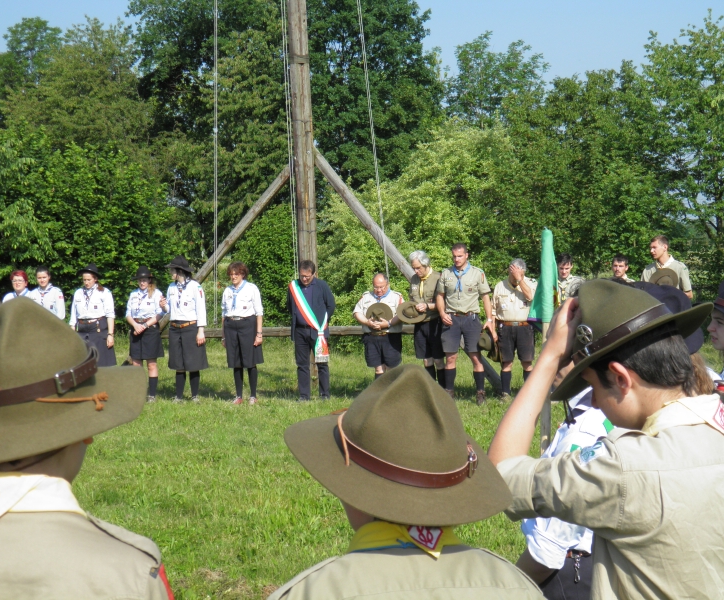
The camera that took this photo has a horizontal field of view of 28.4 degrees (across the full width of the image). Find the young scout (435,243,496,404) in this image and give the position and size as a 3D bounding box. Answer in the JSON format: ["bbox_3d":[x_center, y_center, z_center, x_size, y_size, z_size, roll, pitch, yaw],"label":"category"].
[{"bbox_3d":[1.192,0.265,16.500,0.660,1.850,0.420,1,2,19],"label":"young scout"}]

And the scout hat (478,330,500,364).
[{"bbox_3d":[1.477,0.527,16.600,0.140,0.360,0.340,-10,-3,-27],"label":"scout hat"}]

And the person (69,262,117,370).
[{"bbox_3d":[-3.182,0.390,16.950,0.530,1.640,0.380,0,2,16],"label":"person"}]

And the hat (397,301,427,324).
[{"bbox_3d":[0.573,0.151,16.600,0.340,0.360,0.140,8,-32,-3],"label":"hat"}]

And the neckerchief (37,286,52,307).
[{"bbox_3d":[-3.767,-0.030,17.000,0.200,0.250,0.180,0,1,6],"label":"neckerchief"}]

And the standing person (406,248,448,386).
[{"bbox_3d":[0.747,0.276,16.850,0.520,1.740,0.480,1,2,30],"label":"standing person"}]

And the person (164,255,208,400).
[{"bbox_3d":[-2.058,0.336,16.900,0.530,1.740,0.400,1,2,25],"label":"person"}]

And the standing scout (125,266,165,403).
[{"bbox_3d":[-2.561,0.408,16.950,0.460,1.610,0.380,0,2,9],"label":"standing scout"}]

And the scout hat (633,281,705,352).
[{"bbox_3d":[0.765,0.057,3.800,0.340,0.150,0.360,-6,17,-40],"label":"scout hat"}]

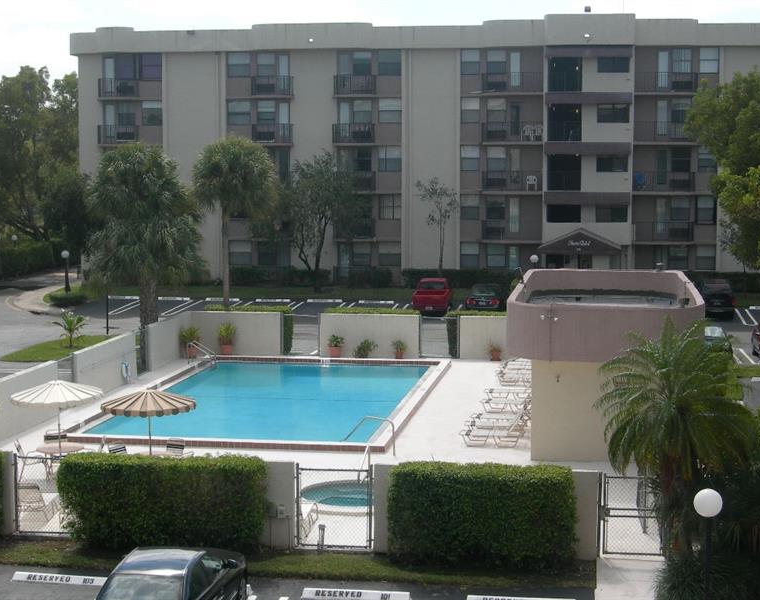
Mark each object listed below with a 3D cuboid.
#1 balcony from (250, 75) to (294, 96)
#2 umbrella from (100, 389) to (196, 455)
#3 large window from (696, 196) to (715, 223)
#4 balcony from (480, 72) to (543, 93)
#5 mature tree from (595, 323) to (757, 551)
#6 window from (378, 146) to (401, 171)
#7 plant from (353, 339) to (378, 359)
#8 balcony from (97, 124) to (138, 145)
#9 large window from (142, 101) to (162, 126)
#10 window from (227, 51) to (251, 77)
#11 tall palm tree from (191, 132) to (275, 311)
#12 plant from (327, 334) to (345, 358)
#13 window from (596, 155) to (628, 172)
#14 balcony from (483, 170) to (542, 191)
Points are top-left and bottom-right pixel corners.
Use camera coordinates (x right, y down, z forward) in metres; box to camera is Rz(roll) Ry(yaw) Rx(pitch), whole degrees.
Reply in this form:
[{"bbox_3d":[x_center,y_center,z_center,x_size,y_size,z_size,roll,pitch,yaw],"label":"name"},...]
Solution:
[{"bbox_3d":[-6.061,-12.162,80.463,2.387,1.280,1.100,1,6,9],"label":"balcony"},{"bbox_3d":[-5.119,3.096,31.289,2.100,2.248,2.100,1,5,8],"label":"umbrella"},{"bbox_3d":[17.992,-4.973,77.865,1.040,1.488,0.150,1,6,9],"label":"large window"},{"bbox_3d":[7.304,-11.883,77.687,3.344,1.163,1.300,1,6,9],"label":"balcony"},{"bbox_3d":[5.306,2.542,25.519,2.850,4.433,2.800,1,5,8],"label":"mature tree"},{"bbox_3d":[0.605,-7.989,79.858,1.293,1.436,0.150,1,5,9],"label":"window"},{"bbox_3d":[-0.528,1.766,51.348,0.892,0.728,0.785,1,6,9],"label":"plant"},{"bbox_3d":[-14.974,-9.520,81.694,2.549,1.259,1.000,1,5,9],"label":"balcony"},{"bbox_3d":[-13.167,-10.766,81.556,1.262,1.450,0.150,1,6,9],"label":"large window"},{"bbox_3d":[-8.008,-13.419,80.449,1.391,1.380,0.150,1,6,9],"label":"window"},{"bbox_3d":[-5.435,-2.085,53.035,3.244,8.076,3.244,1,7,9],"label":"tall palm tree"},{"bbox_3d":[-1.647,1.682,51.775,0.655,0.838,0.655,1,7,9],"label":"plant"},{"bbox_3d":[12.616,-7.396,76.500,1.720,0.960,0.120,1,5,10],"label":"window"},{"bbox_3d":[7.384,-6.580,78.150,3.300,1.150,1.500,1,5,10],"label":"balcony"}]

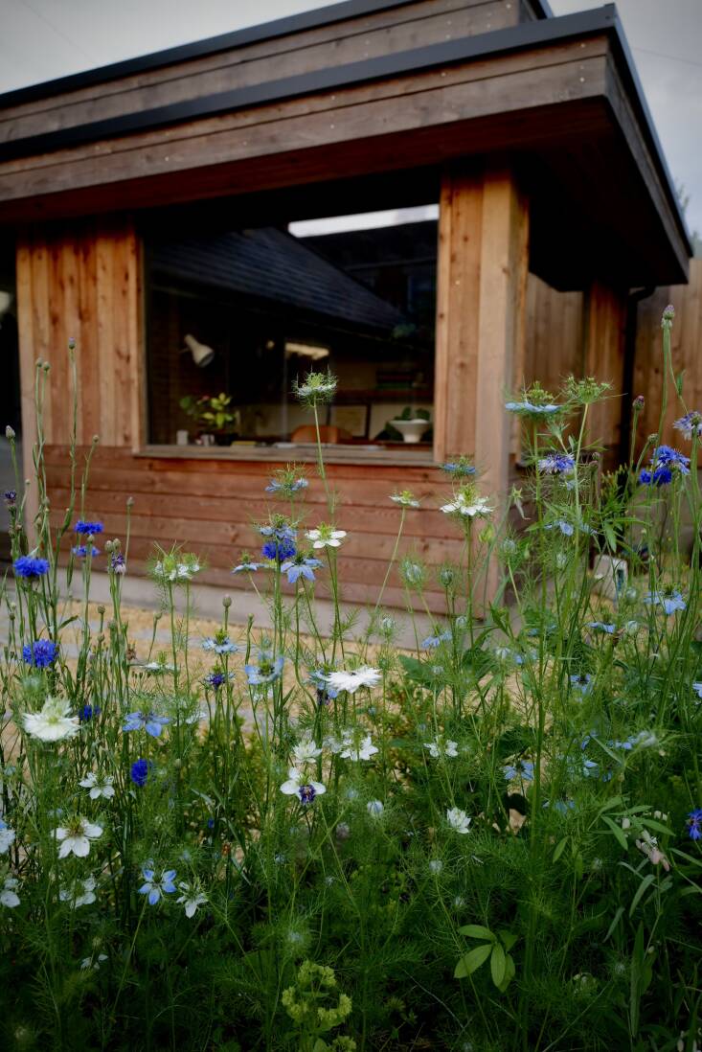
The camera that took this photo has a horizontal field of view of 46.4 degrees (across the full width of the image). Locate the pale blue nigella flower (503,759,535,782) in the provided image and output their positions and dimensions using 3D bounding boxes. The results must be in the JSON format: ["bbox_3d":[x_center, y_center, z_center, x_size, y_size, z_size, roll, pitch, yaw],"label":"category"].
[{"bbox_3d":[0.231,0.335,1.120,0.041,0.022,0.041,2,6,12],"label":"pale blue nigella flower"}]

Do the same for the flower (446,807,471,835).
[{"bbox_3d":[0.122,0.331,0.920,0.030,0.026,0.030,10,23,7],"label":"flower"}]

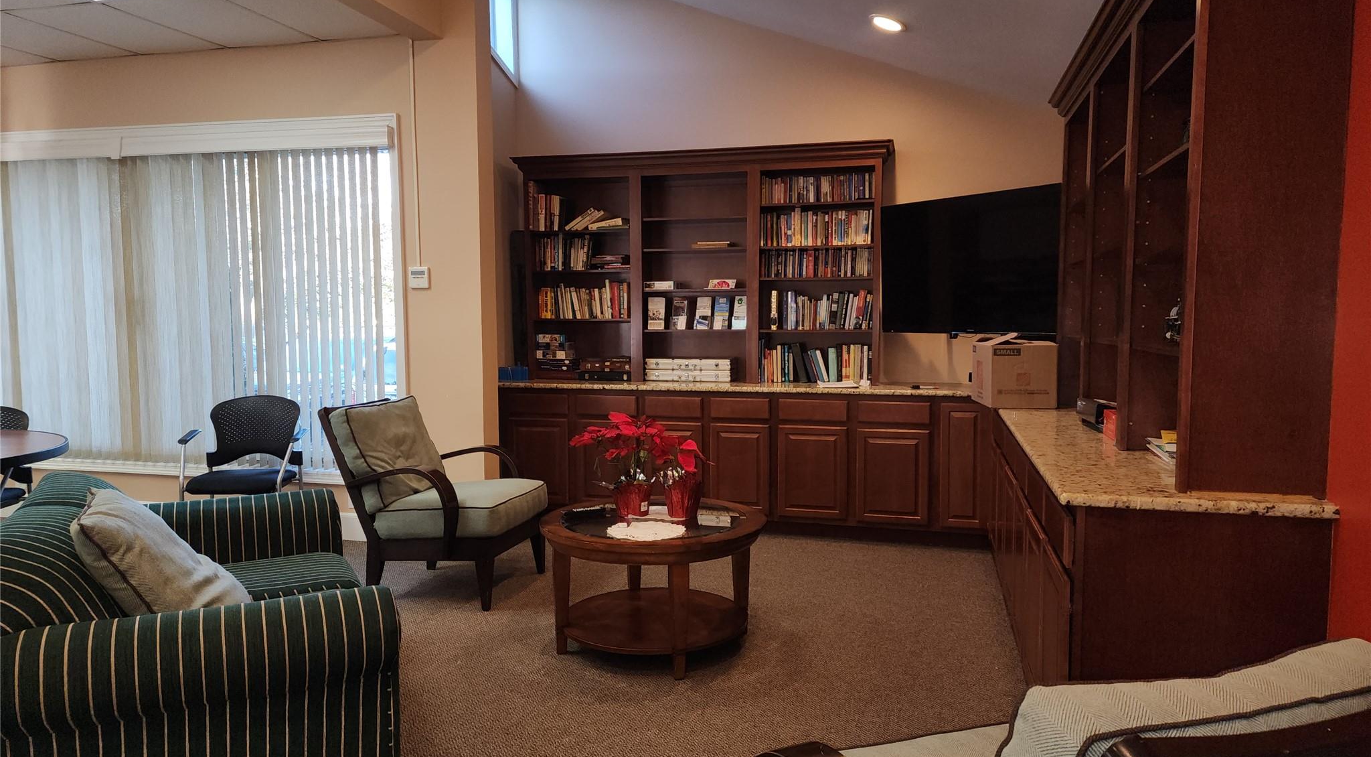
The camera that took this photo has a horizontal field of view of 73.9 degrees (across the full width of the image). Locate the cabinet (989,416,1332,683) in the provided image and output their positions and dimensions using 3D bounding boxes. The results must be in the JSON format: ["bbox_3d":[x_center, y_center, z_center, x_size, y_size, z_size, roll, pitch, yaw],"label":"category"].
[{"bbox_3d":[1.653,0.642,3.748,0.620,0.895,3.170,1,4,15],"label":"cabinet"}]

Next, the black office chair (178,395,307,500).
[{"bbox_3d":[-2.449,0.565,5.125,0.610,0.870,0.570,-1,4,-7],"label":"black office chair"}]

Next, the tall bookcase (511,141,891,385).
[{"bbox_3d":[0.091,-0.714,6.011,2.480,1.500,0.370,1,4,15],"label":"tall bookcase"}]

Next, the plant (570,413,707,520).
[{"bbox_3d":[-0.184,0.371,3.813,0.560,0.450,0.440,1,4,15],"label":"plant"}]

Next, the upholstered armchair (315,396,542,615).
[{"bbox_3d":[-1.212,0.584,4.531,0.900,0.910,0.700,1,4,13],"label":"upholstered armchair"}]

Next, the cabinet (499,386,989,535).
[{"bbox_3d":[0.291,0.498,5.909,3.200,0.895,0.630,1,4,15],"label":"cabinet"}]

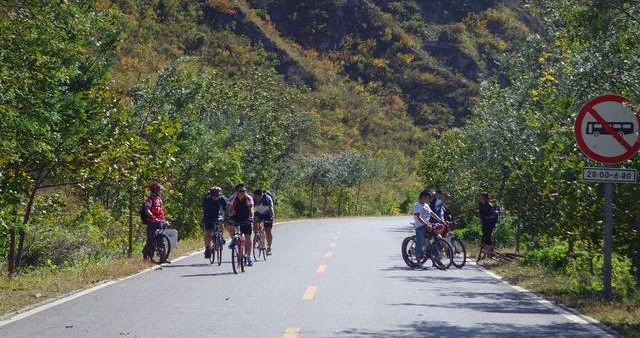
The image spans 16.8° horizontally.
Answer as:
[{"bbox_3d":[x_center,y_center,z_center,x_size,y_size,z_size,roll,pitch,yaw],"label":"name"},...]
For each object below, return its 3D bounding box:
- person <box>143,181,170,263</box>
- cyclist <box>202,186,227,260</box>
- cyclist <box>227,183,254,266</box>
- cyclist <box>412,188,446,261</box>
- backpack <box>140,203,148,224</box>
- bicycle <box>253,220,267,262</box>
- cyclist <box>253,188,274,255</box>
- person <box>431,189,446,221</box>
[{"bbox_3d":[-3.530,1.158,46.700,0.480,1.764,0.520,-1,-1,44],"label":"person"},{"bbox_3d":[-2.227,1.143,45.800,0.540,1.588,0.750,0,-1,-10],"label":"cyclist"},{"bbox_3d":[-1.494,1.064,40.900,0.580,1.569,0.780,0,-1,6],"label":"cyclist"},{"bbox_3d":[2.227,1.200,44.200,0.520,1.584,0.620,1,-1,-43],"label":"cyclist"},{"bbox_3d":[-3.772,0.970,46.900,0.220,0.466,0.320,-1,-1,41],"label":"backpack"},{"bbox_3d":[-1.353,1.603,49.200,0.520,0.955,1.680,0,-1,11],"label":"bicycle"},{"bbox_3d":[-1.265,1.219,49.300,0.530,1.550,0.750,0,-1,11],"label":"cyclist"},{"bbox_3d":[2.519,1.238,45.600,0.500,1.592,0.600,1,-1,-43],"label":"person"}]

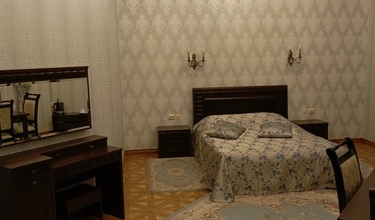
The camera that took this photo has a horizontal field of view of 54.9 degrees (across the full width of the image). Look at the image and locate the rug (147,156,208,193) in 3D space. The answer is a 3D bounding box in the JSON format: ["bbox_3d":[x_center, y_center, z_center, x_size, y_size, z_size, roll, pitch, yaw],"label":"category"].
[{"bbox_3d":[-0.151,0.884,5.154,0.810,0.012,1.440,-2,9,-6],"label":"rug"}]

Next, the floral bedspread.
[{"bbox_3d":[1.024,0.522,5.219,1.800,0.660,2.100,-2,9,-6],"label":"floral bedspread"}]

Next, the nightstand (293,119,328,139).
[{"bbox_3d":[2.116,0.437,6.277,0.520,0.447,0.380,-2,9,-6],"label":"nightstand"}]

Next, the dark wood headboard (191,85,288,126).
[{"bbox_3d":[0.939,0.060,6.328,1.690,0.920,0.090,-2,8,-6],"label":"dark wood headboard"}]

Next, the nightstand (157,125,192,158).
[{"bbox_3d":[-0.222,0.526,6.017,0.520,0.447,0.380,-2,9,-6],"label":"nightstand"}]

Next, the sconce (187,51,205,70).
[{"bbox_3d":[0.144,-0.820,5.921,0.300,0.350,0.220,-2,9,-6],"label":"sconce"}]

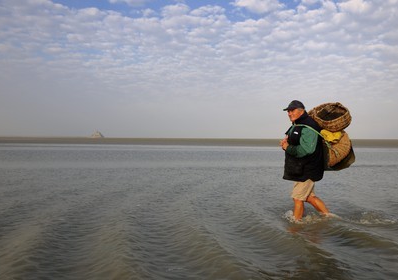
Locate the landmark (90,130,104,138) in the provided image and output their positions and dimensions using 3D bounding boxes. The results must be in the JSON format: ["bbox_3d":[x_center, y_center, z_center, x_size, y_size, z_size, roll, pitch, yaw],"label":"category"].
[{"bbox_3d":[-1833.518,-104.259,6500.000,245.000,148.000,230.000,0,0,-16],"label":"landmark"}]

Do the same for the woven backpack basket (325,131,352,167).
[{"bbox_3d":[1.782,0.115,4.620,0.360,0.440,0.420,0,0,0],"label":"woven backpack basket"}]

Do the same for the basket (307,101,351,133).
[{"bbox_3d":[1.660,-0.280,4.600,0.500,0.270,0.420,-9,22,0],"label":"basket"}]

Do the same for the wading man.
[{"bbox_3d":[1.355,0.344,4.600,0.640,1.700,0.560,0,0,0],"label":"wading man"}]

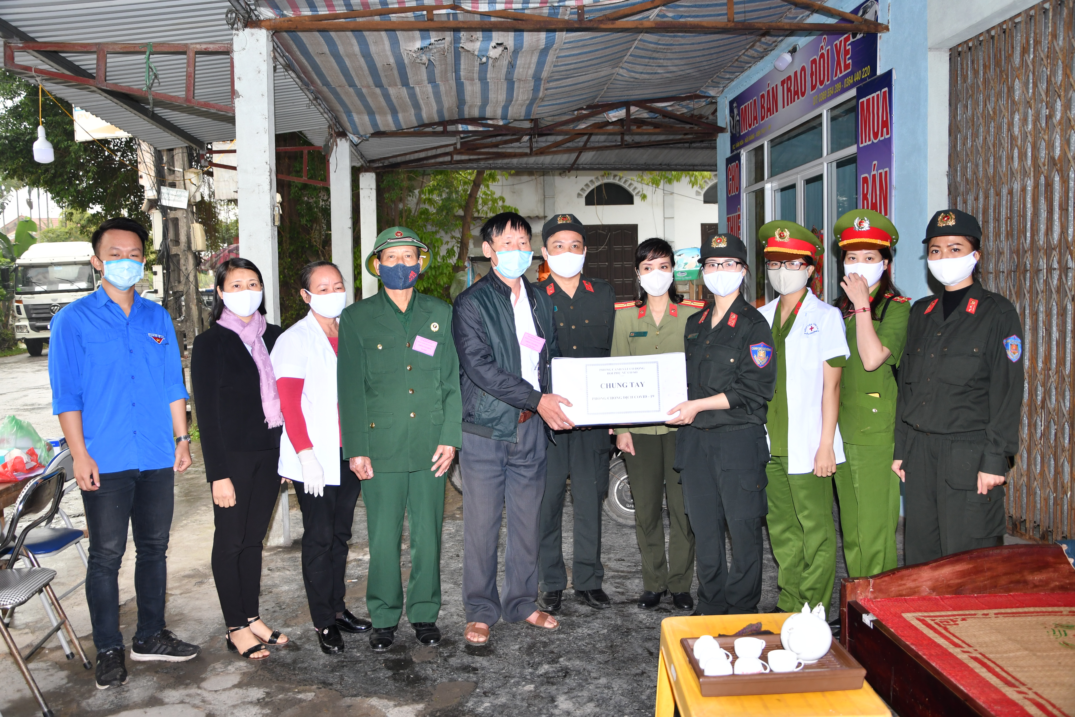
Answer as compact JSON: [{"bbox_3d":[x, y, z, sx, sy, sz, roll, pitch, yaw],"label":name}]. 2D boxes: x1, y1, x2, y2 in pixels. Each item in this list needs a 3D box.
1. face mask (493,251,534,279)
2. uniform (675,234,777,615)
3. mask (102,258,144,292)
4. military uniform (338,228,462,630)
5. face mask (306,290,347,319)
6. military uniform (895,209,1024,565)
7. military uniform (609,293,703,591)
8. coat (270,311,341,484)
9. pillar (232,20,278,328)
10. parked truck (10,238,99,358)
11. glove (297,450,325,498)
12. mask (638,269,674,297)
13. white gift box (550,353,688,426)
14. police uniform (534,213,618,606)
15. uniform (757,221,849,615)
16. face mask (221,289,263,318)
[{"bbox_3d":[-0.099,-0.388,3.830,0.150,0.120,0.090,-2,4,-20],"label":"face mask"},{"bbox_3d":[0.828,0.296,4.029,0.460,1.671,0.340,2,5,40],"label":"uniform"},{"bbox_3d":[-1.563,-0.315,3.490,0.150,0.120,0.090,-3,4,-32],"label":"mask"},{"bbox_3d":[-0.561,0.305,3.803,0.530,1.675,0.320,-2,4,-12],"label":"military uniform"},{"bbox_3d":[-0.859,-0.221,3.770,0.150,0.118,0.095,-3,4,-35],"label":"face mask"},{"bbox_3d":[1.559,0.275,3.420,0.290,1.650,0.430,-4,4,-40],"label":"military uniform"},{"bbox_3d":[0.560,0.415,4.241,0.460,1.413,0.270,0,4,8],"label":"military uniform"},{"bbox_3d":[-0.897,0.159,3.854,0.480,0.724,0.280,-3,4,-33],"label":"coat"},{"bbox_3d":[-1.583,-0.382,5.316,0.190,2.924,0.190,-1,4,-4],"label":"pillar"},{"bbox_3d":[-15.762,-2.053,32.201,2.500,3.450,7.200,-2,4,-13],"label":"parked truck"},{"bbox_3d":[-0.905,0.460,3.700,0.085,0.195,0.060,-14,3,-19],"label":"glove"},{"bbox_3d":[0.521,-0.328,4.060,0.150,0.120,0.100,-1,3,5],"label":"mask"},{"bbox_3d":[0.322,0.121,3.785,0.525,0.265,0.330,-2,0,0],"label":"white gift box"},{"bbox_3d":[0.160,0.230,4.258,0.480,1.784,0.290,-1,4,-2],"label":"police uniform"},{"bbox_3d":[1.120,0.254,3.900,0.420,1.640,0.280,2,4,40],"label":"uniform"},{"bbox_3d":[-1.171,-0.218,3.670,0.158,0.115,0.100,-3,4,-26],"label":"face mask"}]

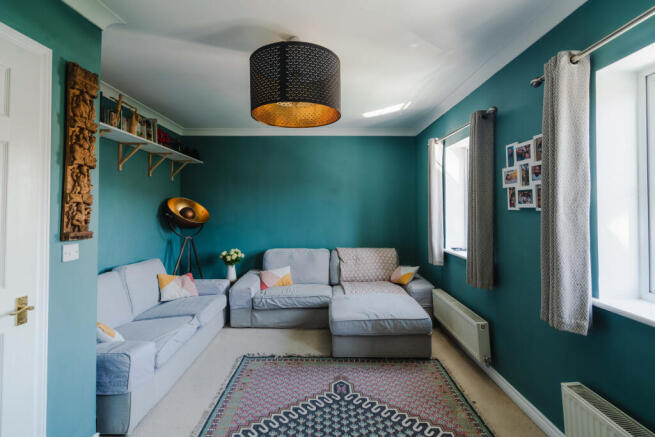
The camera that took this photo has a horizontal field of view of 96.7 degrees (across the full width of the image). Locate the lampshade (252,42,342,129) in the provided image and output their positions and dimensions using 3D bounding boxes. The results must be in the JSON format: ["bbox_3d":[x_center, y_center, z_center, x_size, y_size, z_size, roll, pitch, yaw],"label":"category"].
[{"bbox_3d":[-0.213,-0.870,1.940,0.590,0.365,0.590,0,1,-1],"label":"lampshade"}]

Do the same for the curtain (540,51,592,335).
[{"bbox_3d":[1.222,-0.125,1.490,0.120,1.360,0.220,0,1,-1],"label":"curtain"}]

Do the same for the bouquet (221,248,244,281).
[{"bbox_3d":[-1.240,0.614,3.800,0.280,0.430,0.280,0,1,-1],"label":"bouquet"}]

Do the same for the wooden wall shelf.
[{"bbox_3d":[-1.913,-0.637,3.100,0.300,0.300,2.100,0,1,-1],"label":"wooden wall shelf"}]

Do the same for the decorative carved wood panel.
[{"bbox_3d":[-1.280,-0.335,1.510,0.060,0.870,0.155,0,1,-1],"label":"decorative carved wood panel"}]

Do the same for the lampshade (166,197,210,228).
[{"bbox_3d":[-1.790,-0.075,3.720,0.500,0.270,0.510,47,26,25],"label":"lampshade"}]

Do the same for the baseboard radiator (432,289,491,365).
[{"bbox_3d":[1.199,0.947,2.700,0.100,0.310,0.950,0,1,-1],"label":"baseboard radiator"}]

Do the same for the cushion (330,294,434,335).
[{"bbox_3d":[0.491,0.955,2.980,0.920,0.180,0.740,0,1,-1],"label":"cushion"}]

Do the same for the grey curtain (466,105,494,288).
[{"bbox_3d":[1.200,-0.148,2.270,0.110,1.340,0.220,0,1,-1],"label":"grey curtain"}]

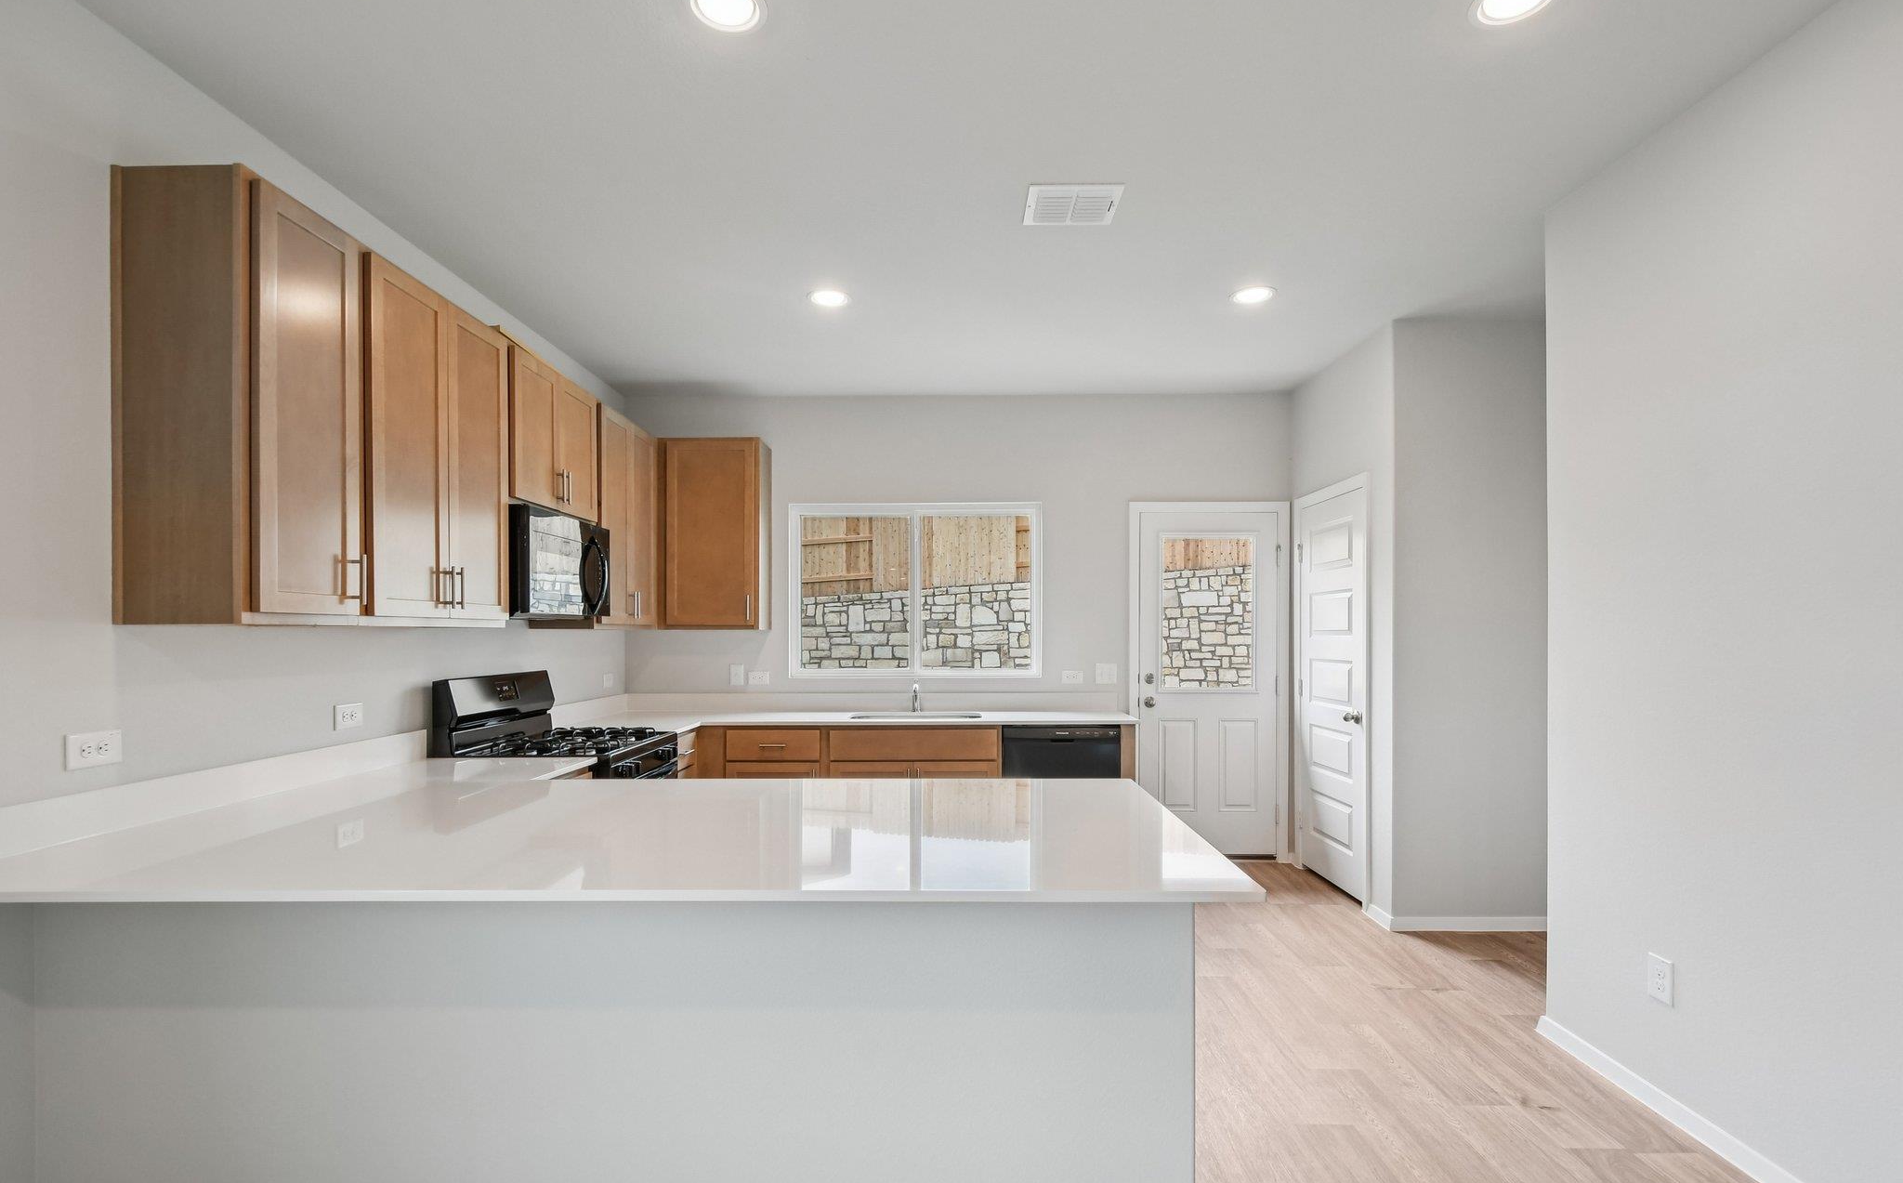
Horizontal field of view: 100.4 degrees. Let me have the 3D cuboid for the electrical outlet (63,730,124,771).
[{"bbox_3d":[-1.966,0.363,1.819,0.010,0.077,0.122,0,-1,0],"label":"electrical outlet"}]

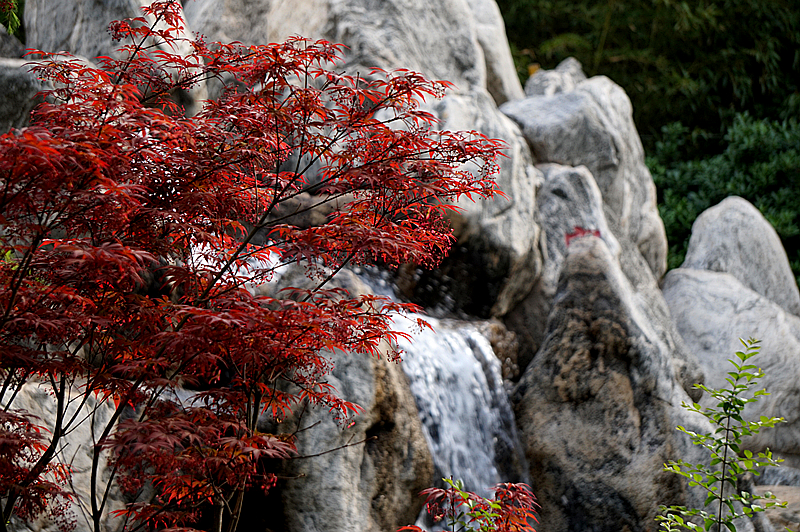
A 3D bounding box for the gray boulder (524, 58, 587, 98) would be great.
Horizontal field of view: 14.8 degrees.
[{"bbox_3d":[0.665,-0.793,13.200,0.270,0.200,0.240,0,2,0],"label":"gray boulder"}]

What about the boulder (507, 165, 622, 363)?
[{"bbox_3d":[0.638,-0.002,12.200,0.460,0.800,0.460,0,2,0],"label":"boulder"}]

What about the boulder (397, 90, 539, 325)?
[{"bbox_3d":[0.275,-0.251,12.400,0.590,0.900,0.580,0,2,0],"label":"boulder"}]

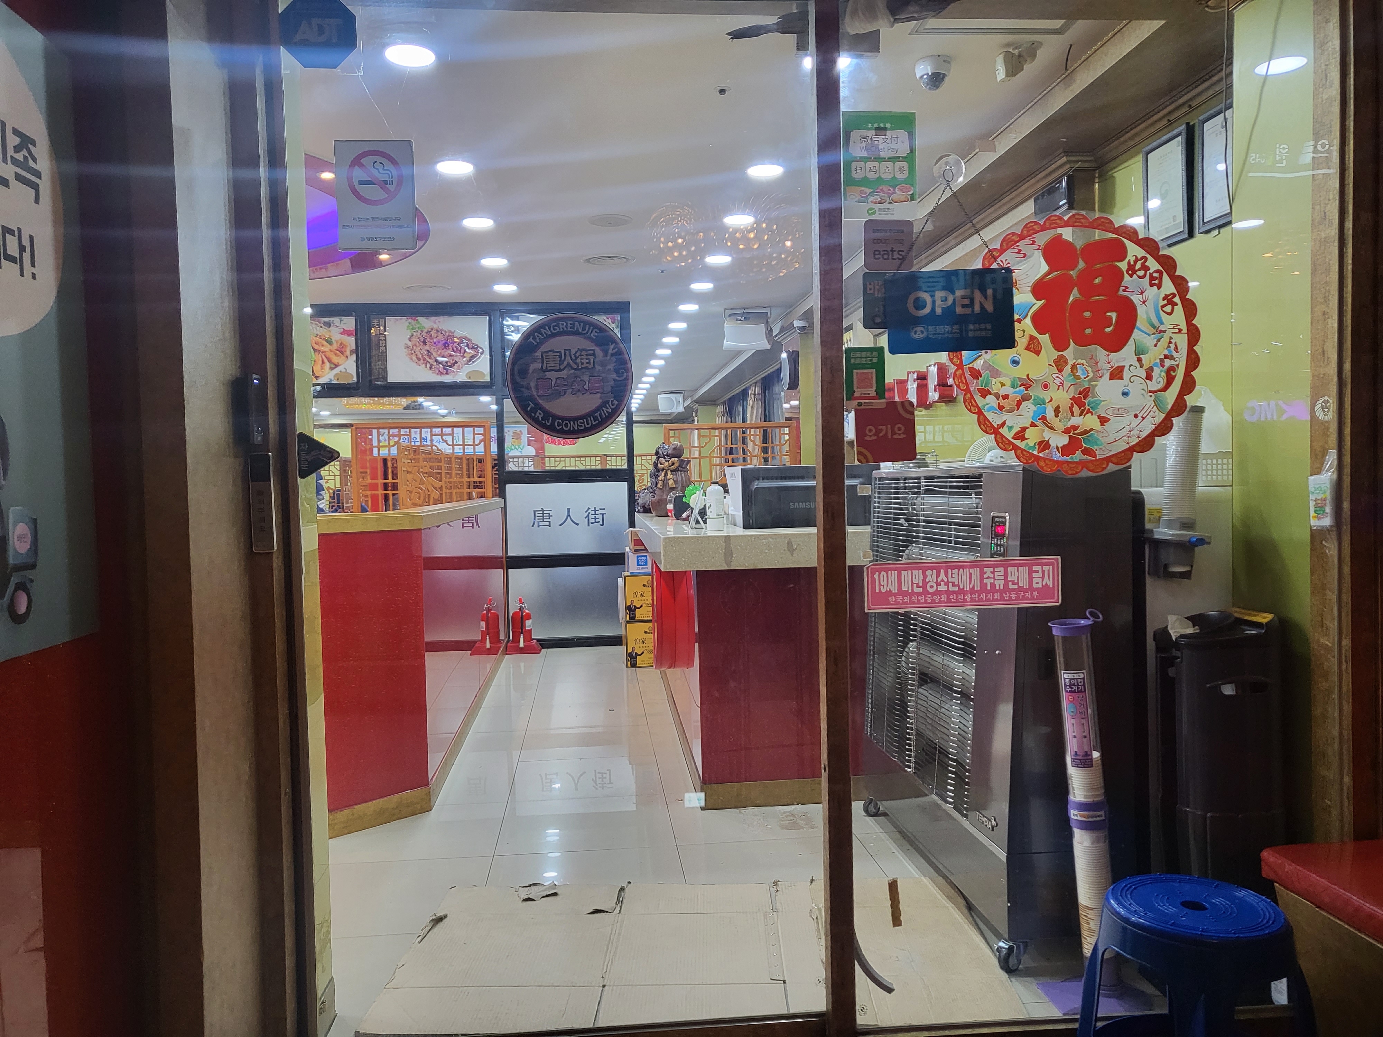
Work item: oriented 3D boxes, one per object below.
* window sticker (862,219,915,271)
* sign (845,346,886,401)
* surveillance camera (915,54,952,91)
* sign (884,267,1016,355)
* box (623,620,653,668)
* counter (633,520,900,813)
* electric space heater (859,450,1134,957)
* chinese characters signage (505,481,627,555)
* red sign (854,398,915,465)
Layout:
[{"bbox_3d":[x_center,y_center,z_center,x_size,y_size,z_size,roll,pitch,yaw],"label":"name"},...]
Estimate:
[{"bbox_3d":[0.404,-0.556,2.116,0.102,0.102,0.005,-1,3,-5],"label":"window sticker"},{"bbox_3d":[0.356,-0.294,2.123,0.082,0.109,0.005,-1,3,-5],"label":"sign"},{"bbox_3d":[0.741,-1.364,3.188,0.114,0.097,0.114,-1,3,-5],"label":"surveillance camera"},{"bbox_3d":[0.531,-0.424,2.124,0.269,0.164,0.010,-3,3,-5],"label":"sign"},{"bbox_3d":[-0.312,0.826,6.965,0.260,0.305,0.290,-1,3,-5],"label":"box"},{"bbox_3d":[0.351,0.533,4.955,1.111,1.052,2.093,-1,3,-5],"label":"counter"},{"bbox_3d":[0.885,0.483,3.265,0.316,1.290,1.313,-1,3,-5],"label":"electric space heater"},{"bbox_3d":[-0.921,0.000,7.651,0.870,0.526,0.020,-1,3,-5],"label":"chinese characters signage"},{"bbox_3d":[0.400,-0.178,2.133,0.125,0.124,0.005,-1,3,-5],"label":"red sign"}]

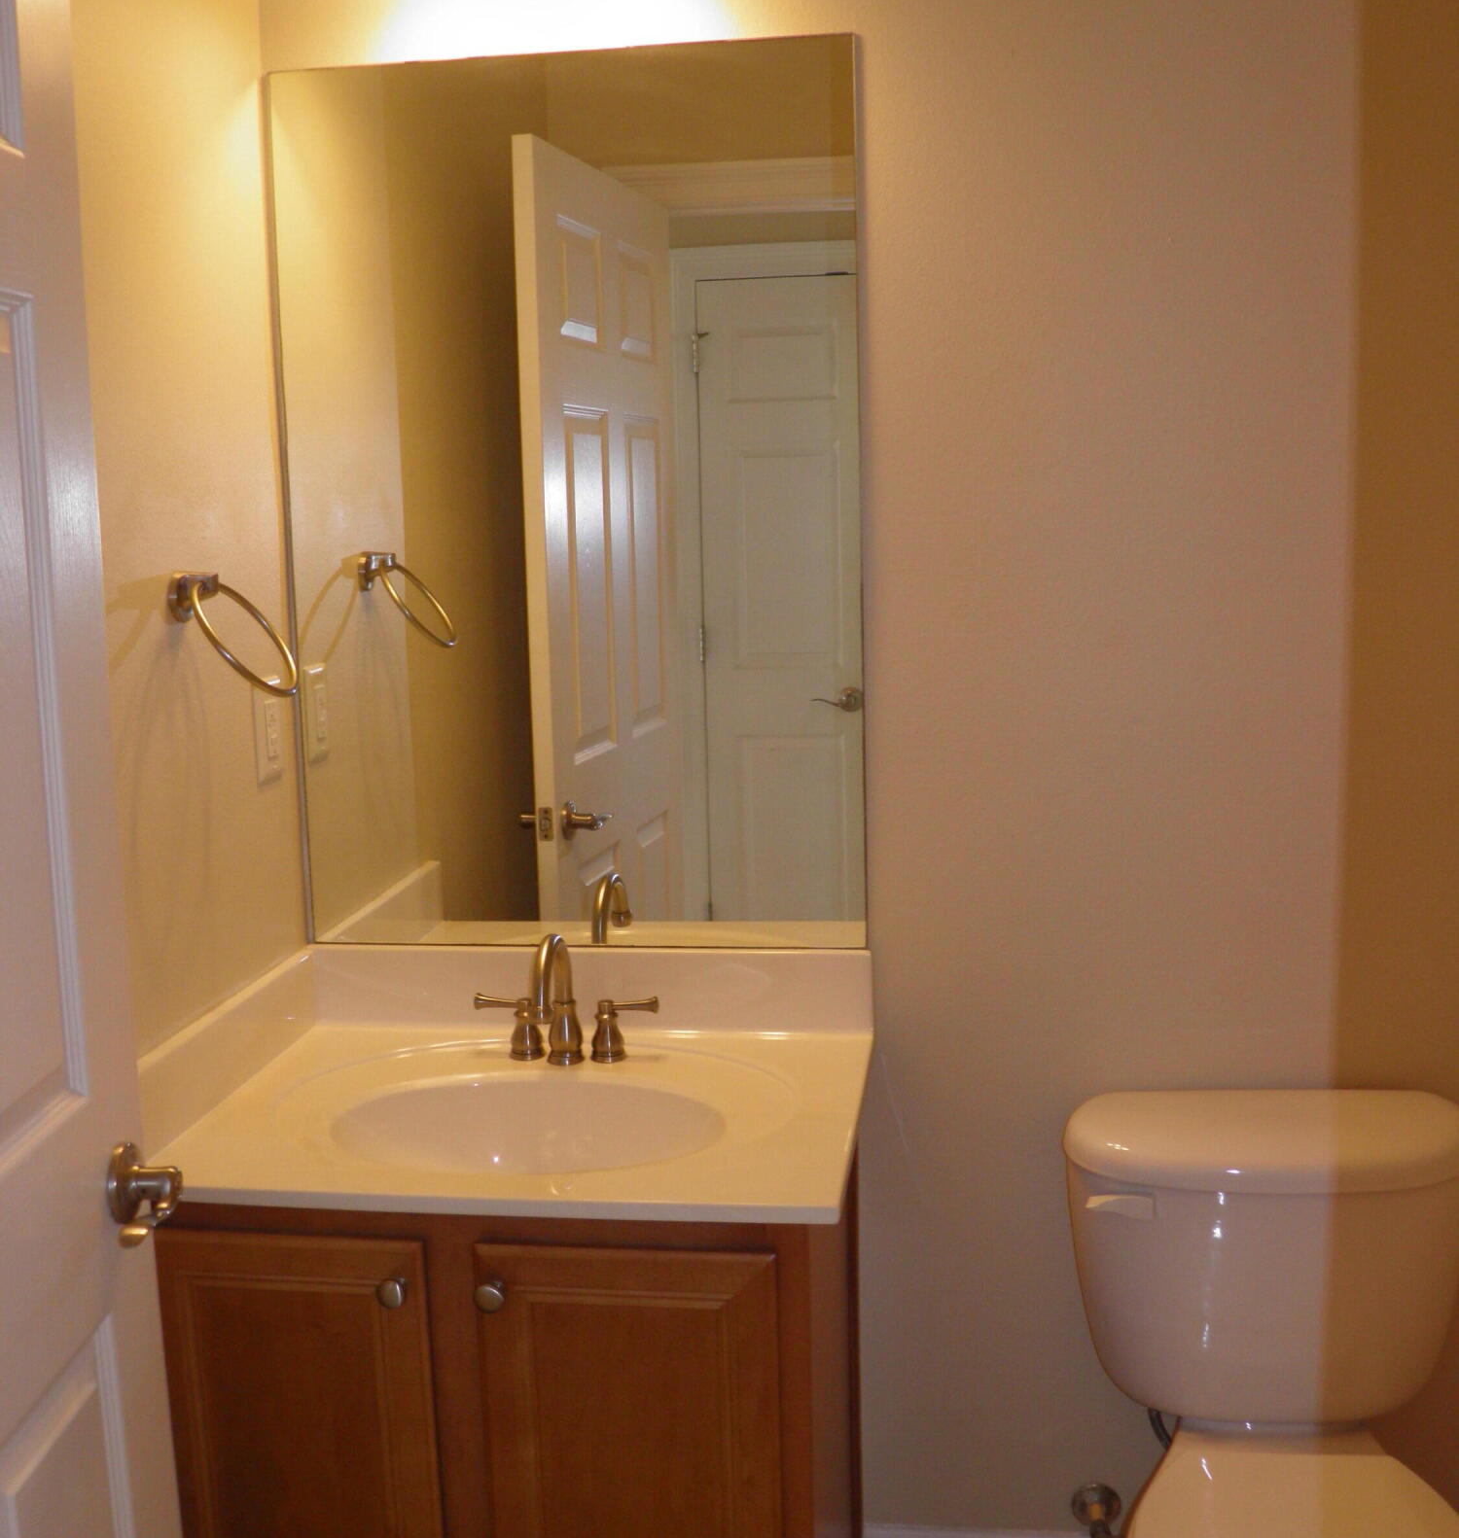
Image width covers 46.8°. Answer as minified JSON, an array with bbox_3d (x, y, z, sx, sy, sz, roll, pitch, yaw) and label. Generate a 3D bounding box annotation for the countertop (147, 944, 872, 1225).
[{"bbox_3d":[-0.216,0.320,1.833,0.712,0.116,0.565,0,8,8],"label":"countertop"}]

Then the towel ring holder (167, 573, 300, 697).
[{"bbox_3d":[-0.525,-0.145,1.788,0.117,0.137,0.157,0,8,8],"label":"towel ring holder"}]

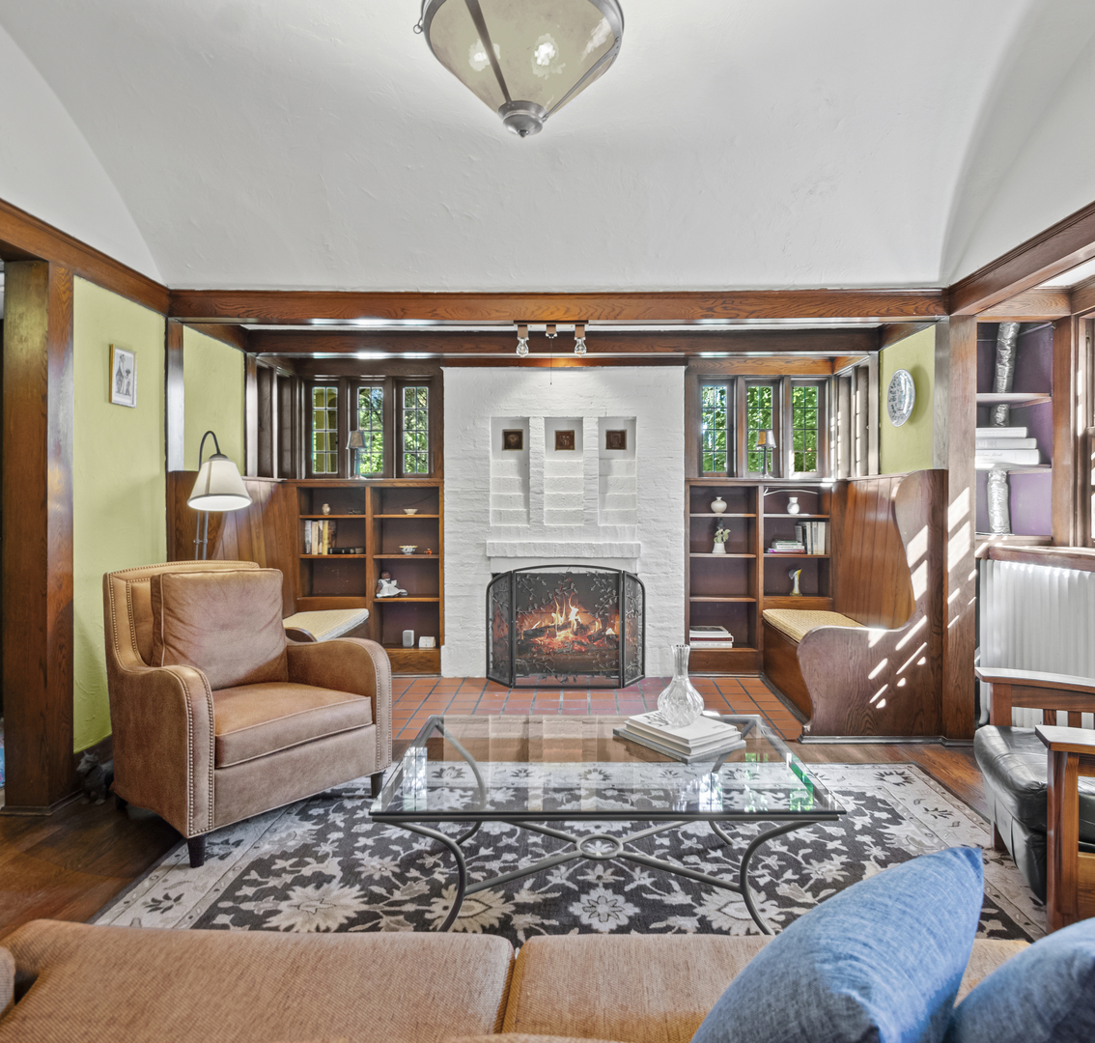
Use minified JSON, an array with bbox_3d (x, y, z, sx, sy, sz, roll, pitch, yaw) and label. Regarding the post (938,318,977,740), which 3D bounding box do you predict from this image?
[{"bbox_3d":[2.110,0.035,3.380,0.145,2.140,0.140,0,1,2],"label":"post"}]

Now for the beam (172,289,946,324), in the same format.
[{"bbox_3d":[0.057,-1.106,3.375,3.940,0.145,0.135,0,1,1],"label":"beam"}]

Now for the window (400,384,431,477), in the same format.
[{"bbox_3d":[-0.987,-0.676,4.870,0.228,0.690,0.050,0,1,2],"label":"window"}]

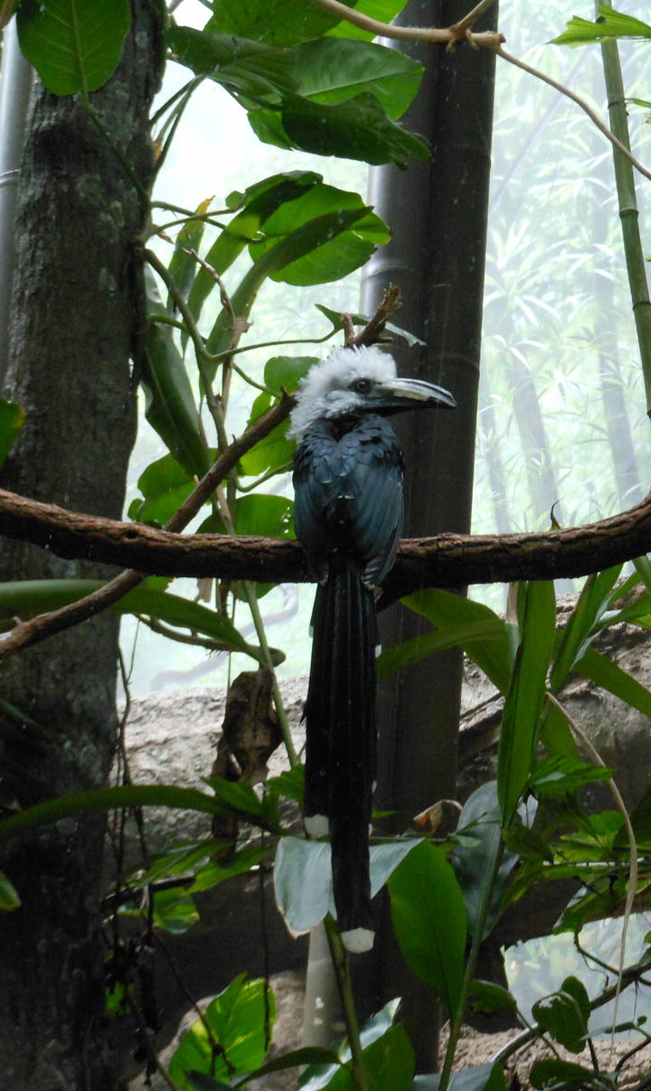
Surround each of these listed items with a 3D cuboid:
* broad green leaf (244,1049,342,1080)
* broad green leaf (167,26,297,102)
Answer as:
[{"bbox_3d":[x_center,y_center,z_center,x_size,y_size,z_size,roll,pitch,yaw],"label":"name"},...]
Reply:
[{"bbox_3d":[-0.032,0.560,2.850,0.105,0.040,0.060,-5,-15,31],"label":"broad green leaf"},{"bbox_3d":[-0.110,-0.567,3.120,0.154,0.088,0.090,1,-10,0],"label":"broad green leaf"}]

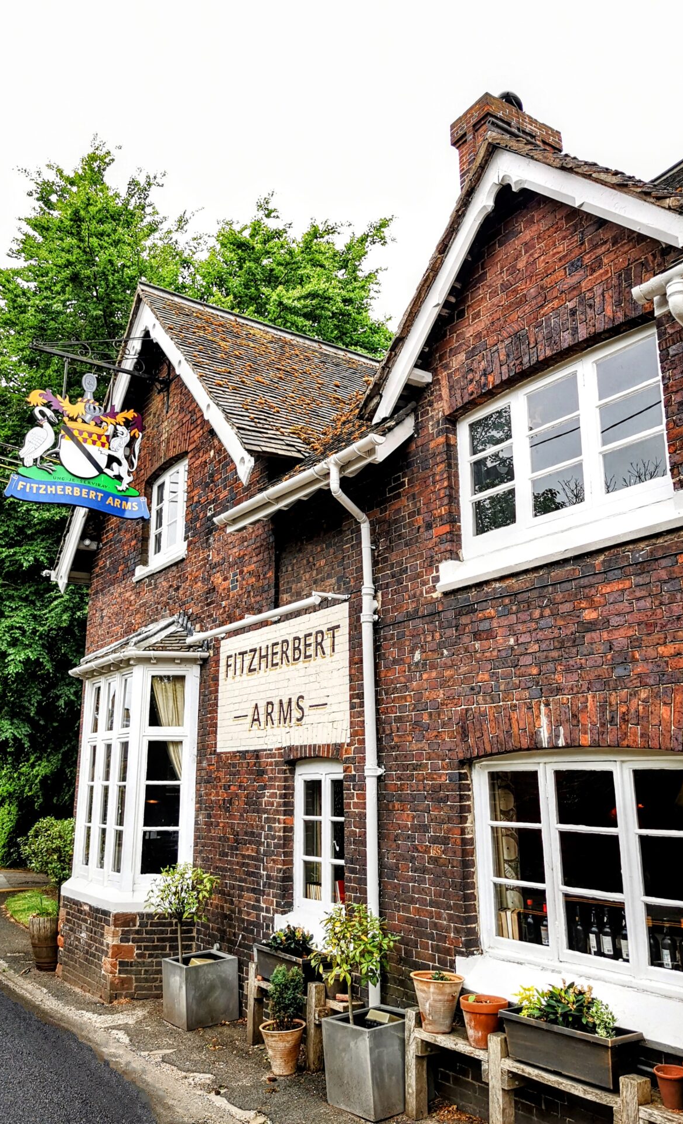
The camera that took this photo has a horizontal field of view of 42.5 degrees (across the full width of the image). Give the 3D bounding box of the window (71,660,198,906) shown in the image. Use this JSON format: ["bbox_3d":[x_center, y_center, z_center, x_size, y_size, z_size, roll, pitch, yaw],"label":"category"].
[{"bbox_3d":[-2.399,2.450,9.649,0.574,2.445,2.574,10,-17,-34],"label":"window"}]

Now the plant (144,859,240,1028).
[{"bbox_3d":[-1.352,3.403,7.862,0.660,1.290,0.640,9,-17,-34],"label":"plant"}]

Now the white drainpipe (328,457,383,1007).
[{"bbox_3d":[0.087,1.314,6.336,0.416,4.257,0.119,10,-17,-34],"label":"white drainpipe"}]

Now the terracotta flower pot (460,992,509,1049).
[{"bbox_3d":[0.814,2.607,4.990,0.277,0.297,0.277,0,-14,0],"label":"terracotta flower pot"}]

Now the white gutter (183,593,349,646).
[{"bbox_3d":[-0.769,0.559,8.069,0.360,0.120,2.480,9,-17,-34],"label":"white gutter"}]

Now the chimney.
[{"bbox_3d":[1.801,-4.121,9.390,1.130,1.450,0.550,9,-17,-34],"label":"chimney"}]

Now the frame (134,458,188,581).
[{"bbox_3d":[-2.072,-0.543,10.498,0.218,1.366,1.505,10,-17,-34],"label":"frame"}]

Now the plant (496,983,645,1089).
[{"bbox_3d":[1.185,2.404,4.562,0.277,0.426,0.772,10,-17,-34],"label":"plant"}]

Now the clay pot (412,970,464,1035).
[{"bbox_3d":[0.580,2.648,5.267,0.320,0.320,0.320,-1,-14,0],"label":"clay pot"}]

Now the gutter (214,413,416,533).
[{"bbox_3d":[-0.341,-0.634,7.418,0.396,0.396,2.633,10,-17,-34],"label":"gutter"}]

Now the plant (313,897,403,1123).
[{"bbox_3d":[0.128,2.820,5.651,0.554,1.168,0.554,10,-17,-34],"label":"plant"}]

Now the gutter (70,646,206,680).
[{"bbox_3d":[-2.481,1.208,10.157,0.690,0.130,2.900,9,-17,-34],"label":"gutter"}]

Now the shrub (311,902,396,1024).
[{"bbox_3d":[0.053,2.522,5.500,0.480,0.725,0.480,-1,-14,0],"label":"shrub"}]

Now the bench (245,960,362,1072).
[{"bbox_3d":[-0.267,3.320,6.437,0.360,0.570,1.340,9,-17,-34],"label":"bench"}]

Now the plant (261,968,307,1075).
[{"bbox_3d":[-0.390,3.185,6.131,0.317,0.693,0.317,0,-14,0],"label":"plant"}]

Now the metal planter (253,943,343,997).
[{"bbox_3d":[-0.370,3.077,6.646,0.267,0.247,0.743,10,-17,-34],"label":"metal planter"}]

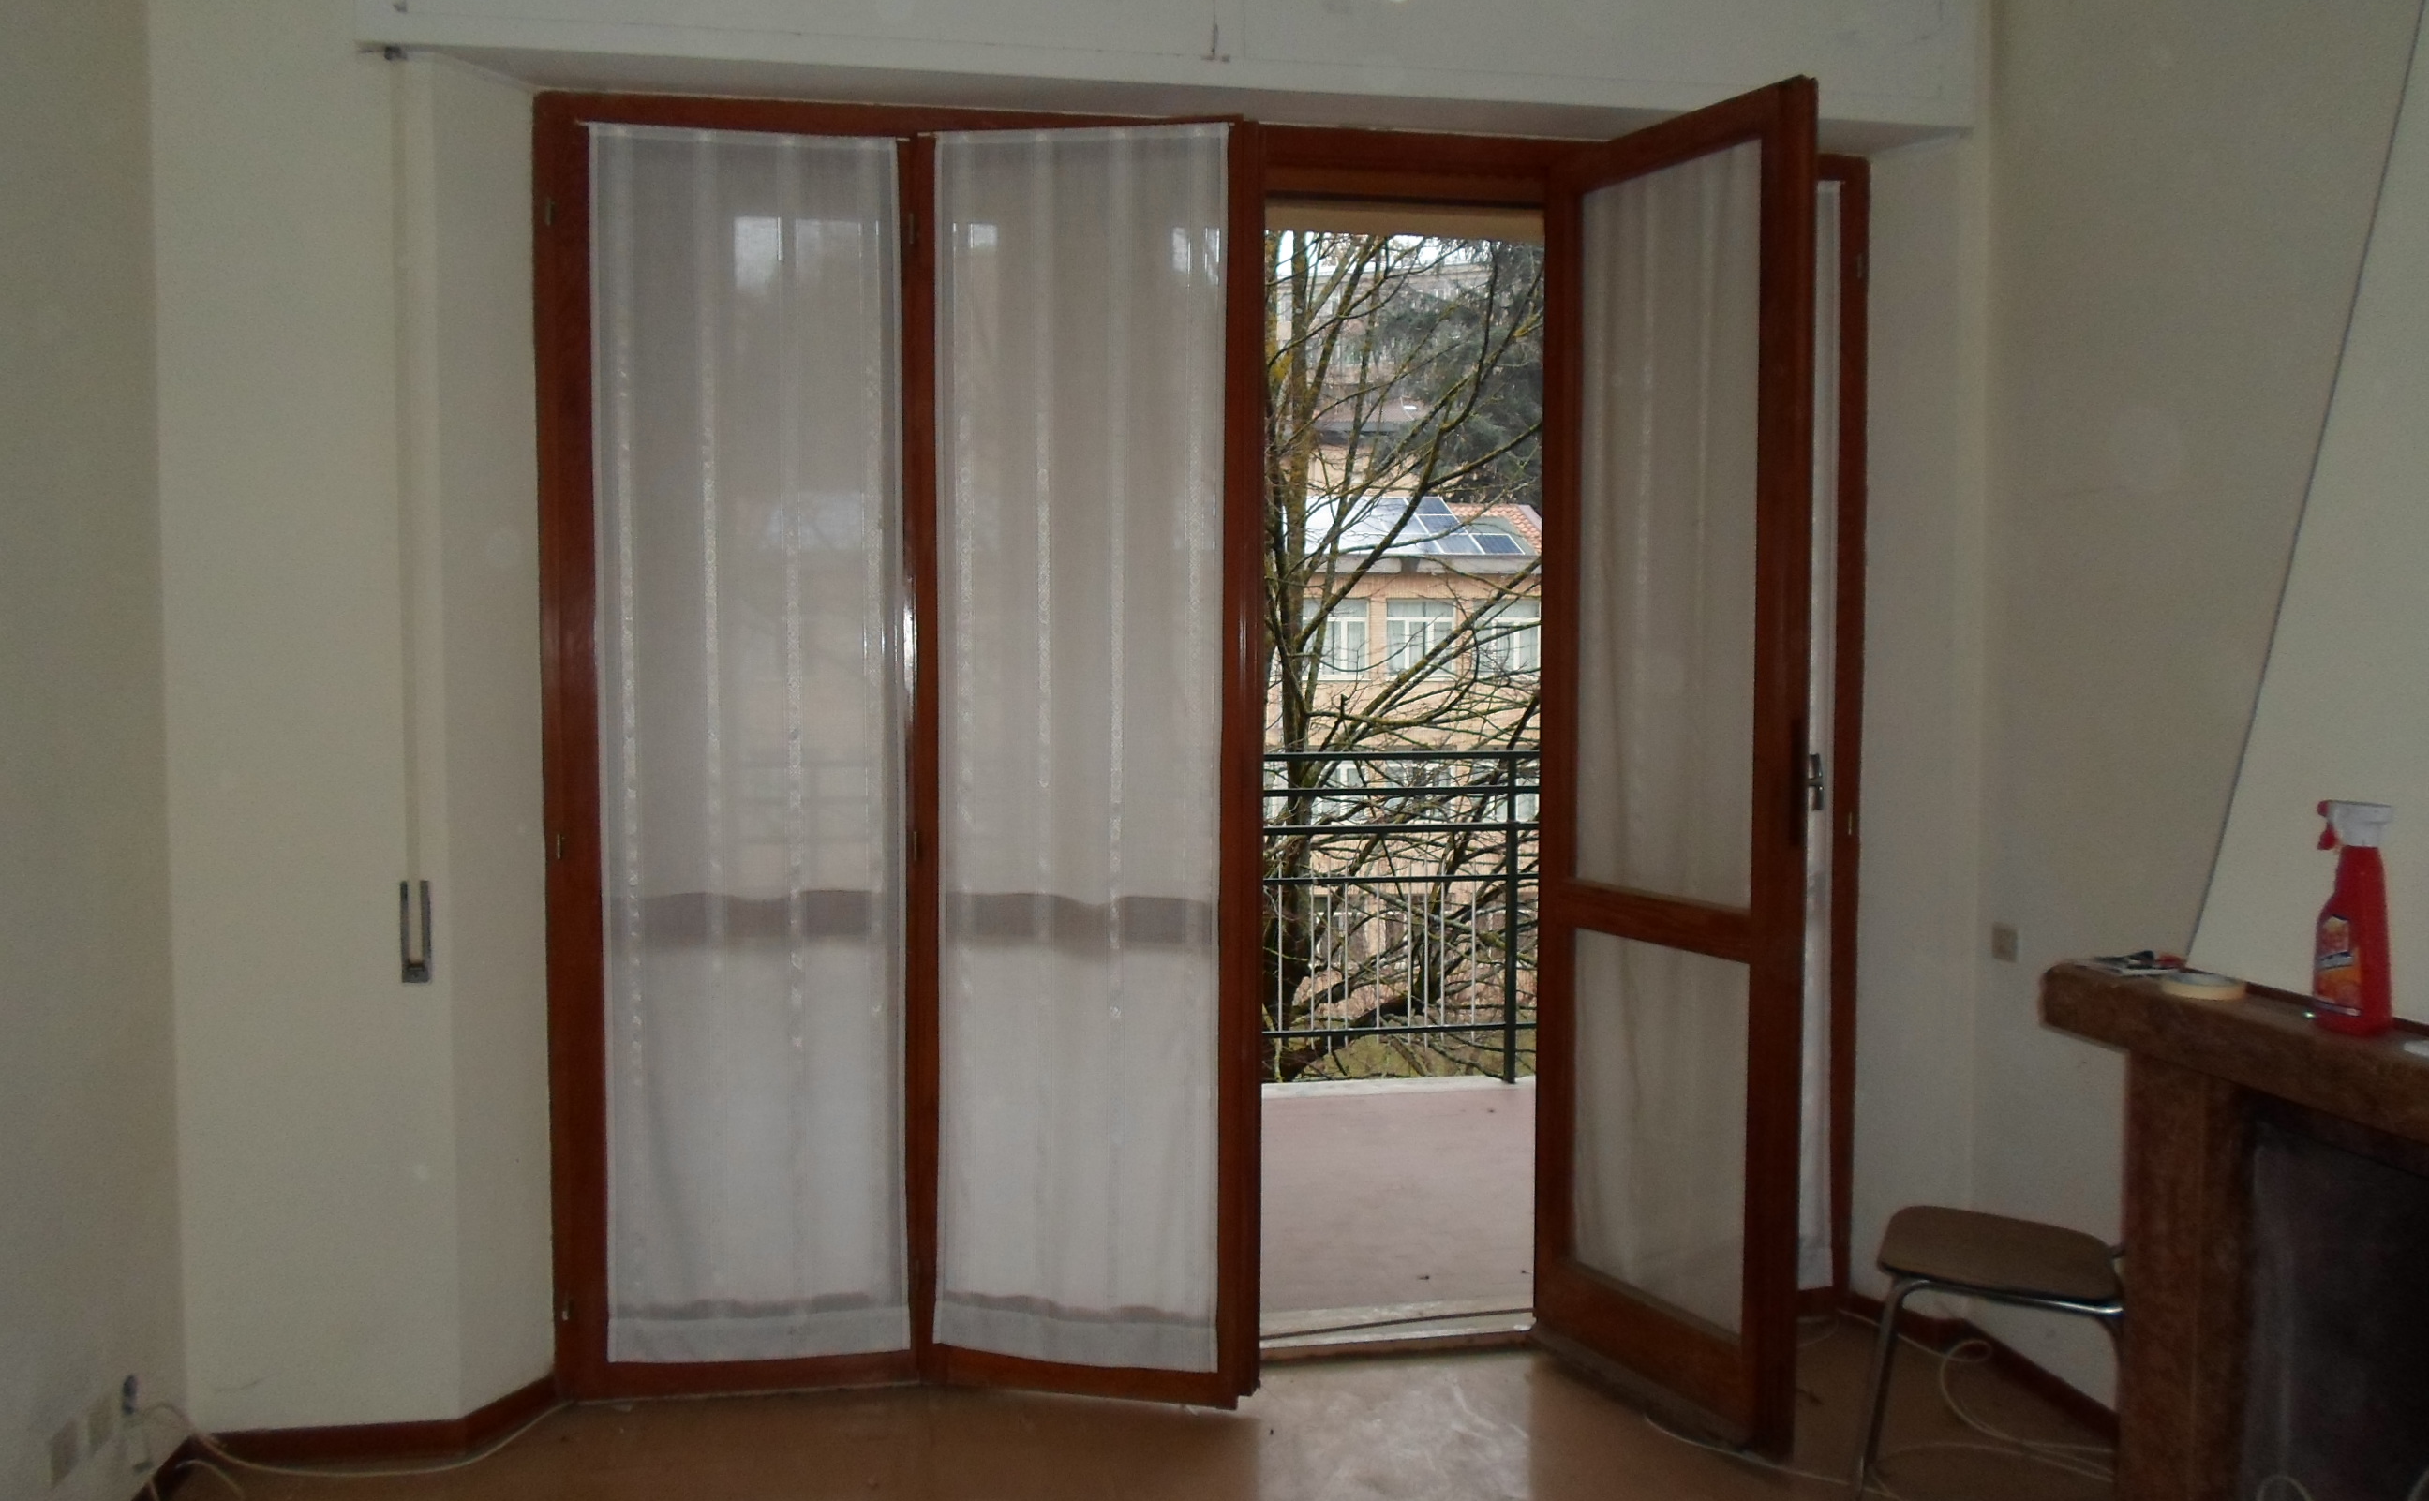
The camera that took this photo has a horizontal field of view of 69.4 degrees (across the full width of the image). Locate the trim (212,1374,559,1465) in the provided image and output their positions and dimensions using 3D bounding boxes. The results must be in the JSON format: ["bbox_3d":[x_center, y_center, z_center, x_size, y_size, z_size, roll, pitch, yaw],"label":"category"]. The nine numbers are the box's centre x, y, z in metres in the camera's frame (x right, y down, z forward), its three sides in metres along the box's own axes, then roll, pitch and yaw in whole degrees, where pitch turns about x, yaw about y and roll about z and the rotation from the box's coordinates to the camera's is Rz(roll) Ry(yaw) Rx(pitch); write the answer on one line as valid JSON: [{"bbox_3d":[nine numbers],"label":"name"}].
[{"bbox_3d":[-1.474,1.188,3.104,0.567,0.066,0.217,0,3,-12],"label":"trim"}]

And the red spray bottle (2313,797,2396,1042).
[{"bbox_3d":[1.299,0.189,2.000,0.057,0.265,0.090,-1,3,-27],"label":"red spray bottle"}]

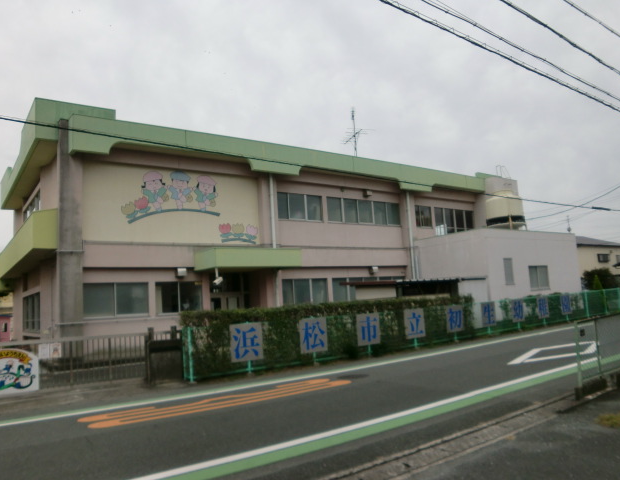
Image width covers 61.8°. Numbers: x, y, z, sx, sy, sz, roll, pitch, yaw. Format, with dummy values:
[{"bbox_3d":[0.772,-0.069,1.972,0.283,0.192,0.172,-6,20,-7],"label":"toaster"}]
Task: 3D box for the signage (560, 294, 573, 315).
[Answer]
[{"bbox_3d":[11.153,2.817,22.451,0.890,0.870,0.050,3,-9,-39],"label":"signage"}]

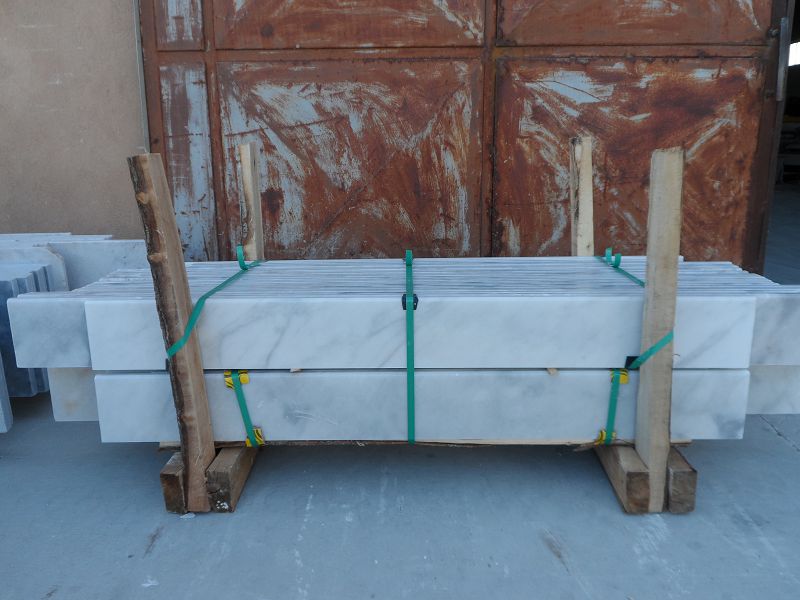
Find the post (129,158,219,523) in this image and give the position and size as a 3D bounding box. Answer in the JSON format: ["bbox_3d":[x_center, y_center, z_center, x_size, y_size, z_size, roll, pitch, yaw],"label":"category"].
[{"bbox_3d":[-0.529,0.087,1.554,0.057,0.850,0.095,-6,9,1],"label":"post"}]

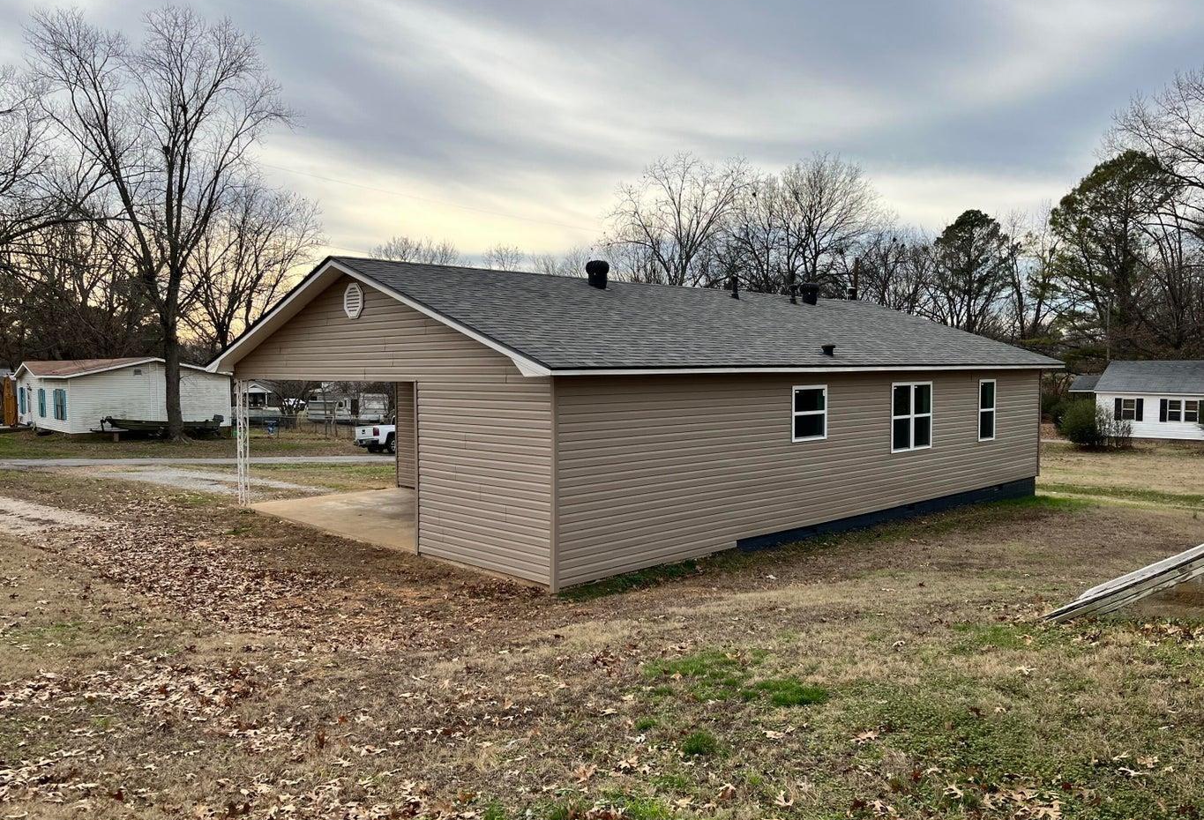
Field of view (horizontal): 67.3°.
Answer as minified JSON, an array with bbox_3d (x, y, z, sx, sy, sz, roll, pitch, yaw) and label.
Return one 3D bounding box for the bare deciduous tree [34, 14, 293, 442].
[{"bbox_3d":[-20.286,-8.653,41.500,12.220,19.880,11.500,-2,3,-26],"label":"bare deciduous tree"}]

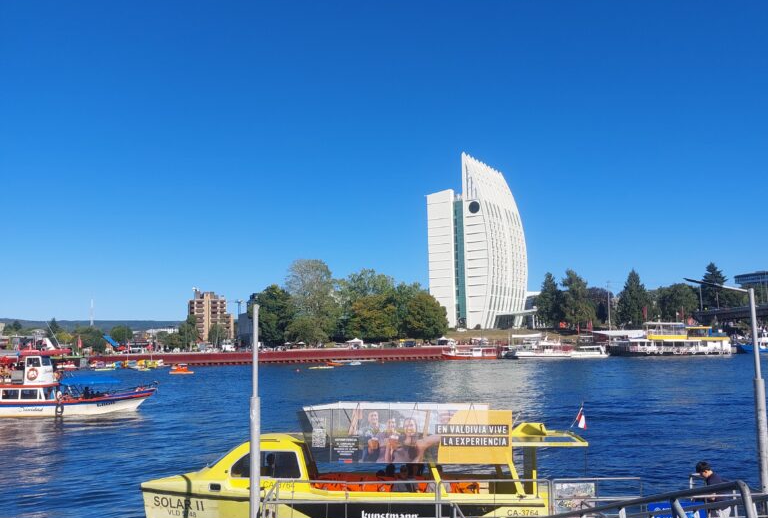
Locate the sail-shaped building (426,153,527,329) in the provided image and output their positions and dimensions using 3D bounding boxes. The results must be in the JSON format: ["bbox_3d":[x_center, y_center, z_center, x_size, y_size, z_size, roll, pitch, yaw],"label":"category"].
[{"bbox_3d":[36.110,-4.830,277.420,24.300,65.400,36.000,-5,-8,30],"label":"sail-shaped building"}]

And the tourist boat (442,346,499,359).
[{"bbox_3d":[16.691,17.945,137.000,10.400,2.900,3.200,-1,-6,0],"label":"tourist boat"}]

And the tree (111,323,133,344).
[{"bbox_3d":[-85.040,24.780,230.000,7.130,7.770,6.910,-1,-7,0],"label":"tree"}]

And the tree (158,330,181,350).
[{"bbox_3d":[-62.220,23.390,205.000,6.930,6.060,6.720,-1,-7,0],"label":"tree"}]

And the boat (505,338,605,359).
[{"bbox_3d":[33.771,17.718,139.000,18.500,4.000,5.000,-1,-6,0],"label":"boat"}]

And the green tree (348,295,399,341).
[{"bbox_3d":[-3.250,18.900,220.000,15.490,15.180,15.030,-1,-7,0],"label":"green tree"}]

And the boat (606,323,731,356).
[{"bbox_3d":[55.686,15.452,138.000,22.500,6.300,6.000,-1,-6,0],"label":"boat"}]

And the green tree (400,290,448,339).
[{"bbox_3d":[12.660,17.820,222.000,15.010,16.570,14.560,-1,-7,0],"label":"green tree"}]

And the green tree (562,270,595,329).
[{"bbox_3d":[68.490,14.260,250.000,12.680,21.130,12.300,-1,-7,0],"label":"green tree"}]

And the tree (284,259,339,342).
[{"bbox_3d":[-15.930,9.448,156.000,11.500,18.300,11.500,-1,-6,0],"label":"tree"}]

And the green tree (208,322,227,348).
[{"bbox_3d":[-48.070,22.090,205.000,5.200,8.080,5.040,-1,-7,0],"label":"green tree"}]

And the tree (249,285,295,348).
[{"bbox_3d":[-33.750,17.550,213.000,13.800,19.200,13.390,-1,-7,0],"label":"tree"}]

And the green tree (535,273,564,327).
[{"bbox_3d":[45.454,11.535,195.000,7.500,14.800,7.500,-1,-6,0],"label":"green tree"}]

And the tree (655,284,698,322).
[{"bbox_3d":[77.451,12.577,188.000,10.000,11.500,10.000,-1,-6,0],"label":"tree"}]

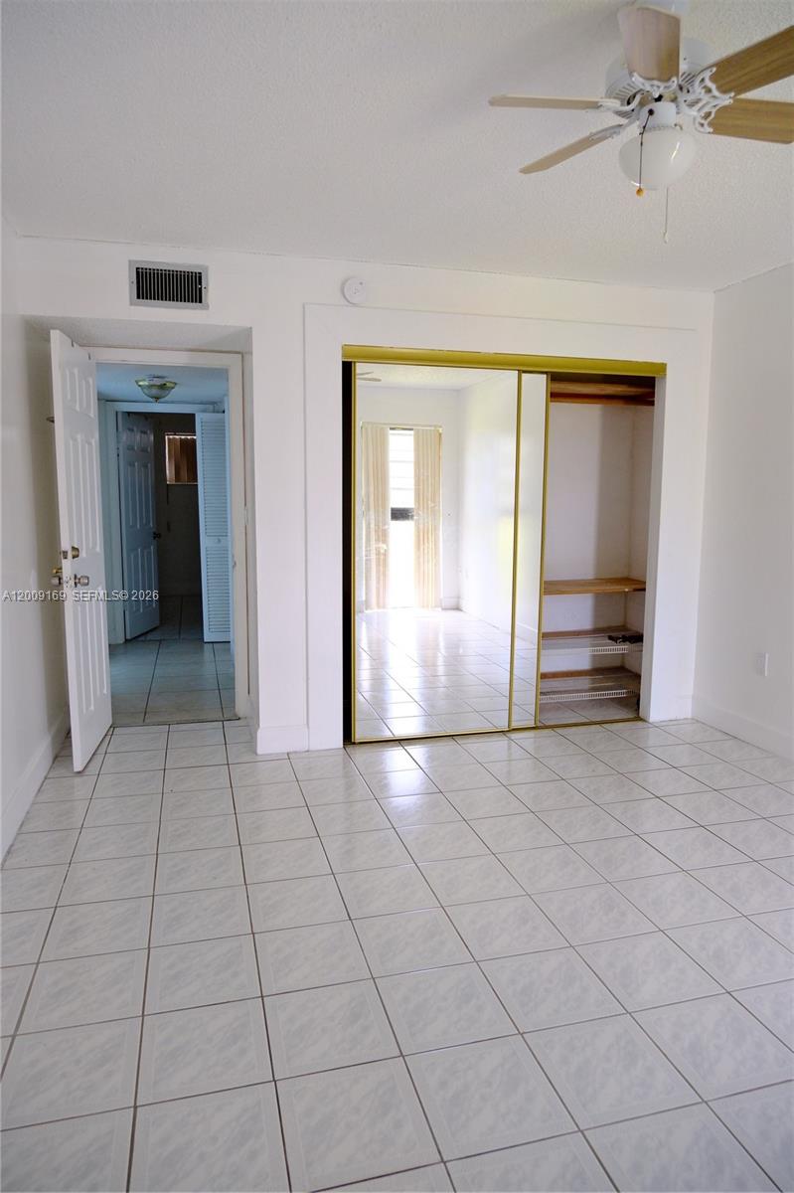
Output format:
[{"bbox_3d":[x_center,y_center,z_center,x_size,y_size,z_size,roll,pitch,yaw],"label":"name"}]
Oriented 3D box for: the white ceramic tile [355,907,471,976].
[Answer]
[{"bbox_3d":[0.042,1.038,2.295,0.300,0.010,0.300,-2,8,-15],"label":"white ceramic tile"}]

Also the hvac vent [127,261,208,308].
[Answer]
[{"bbox_3d":[-1.044,-1.429,3.500,0.351,0.200,0.020,-2,8,-15],"label":"hvac vent"}]

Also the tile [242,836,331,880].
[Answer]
[{"bbox_3d":[-0.407,0.965,2.786,0.298,0.010,0.298,-2,8,-15],"label":"tile"}]

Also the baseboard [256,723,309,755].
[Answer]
[{"bbox_3d":[-0.592,0.743,3.955,0.265,0.137,0.018,-2,8,-15],"label":"baseboard"}]

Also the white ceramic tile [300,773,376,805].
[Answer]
[{"bbox_3d":[-0.276,0.883,3.463,0.300,0.010,0.300,-2,8,-15],"label":"white ceramic tile"}]

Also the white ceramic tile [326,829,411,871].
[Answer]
[{"bbox_3d":[-0.117,0.965,2.893,0.302,0.010,0.302,-2,8,-15],"label":"white ceramic tile"}]

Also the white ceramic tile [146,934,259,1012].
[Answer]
[{"bbox_3d":[-0.543,1.056,2.139,0.300,0.010,0.300,-2,8,-15],"label":"white ceramic tile"}]

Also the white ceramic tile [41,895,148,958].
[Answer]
[{"bbox_3d":[-0.919,1.031,2.363,0.302,0.010,0.302,-2,8,-15],"label":"white ceramic tile"}]

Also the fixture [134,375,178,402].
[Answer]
[{"bbox_3d":[-1.669,-1.431,5.292,0.277,0.170,0.277,-2,8,-15],"label":"fixture"}]

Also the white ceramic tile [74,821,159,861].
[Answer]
[{"bbox_3d":[-1.071,0.946,2.924,0.300,0.010,0.300,-2,8,-15],"label":"white ceramic tile"}]

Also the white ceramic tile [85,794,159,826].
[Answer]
[{"bbox_3d":[-1.159,0.913,3.241,0.302,0.010,0.302,-2,8,-15],"label":"white ceramic tile"}]

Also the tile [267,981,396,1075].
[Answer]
[{"bbox_3d":[-0.171,1.086,1.925,0.300,0.010,0.300,-2,8,-15],"label":"tile"}]

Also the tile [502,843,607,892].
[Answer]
[{"bbox_3d":[0.546,0.978,2.732,0.298,0.010,0.298,-2,8,-15],"label":"tile"}]

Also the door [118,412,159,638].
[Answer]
[{"bbox_3d":[-2.414,-0.661,7.180,0.036,2.030,0.700,1,8,5],"label":"door"}]

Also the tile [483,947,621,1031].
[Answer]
[{"bbox_3d":[0.414,1.068,2.082,0.300,0.010,0.300,-2,8,-15],"label":"tile"}]

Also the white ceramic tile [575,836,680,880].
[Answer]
[{"bbox_3d":[0.845,0.977,2.837,0.302,0.010,0.302,-2,8,-15],"label":"white ceramic tile"}]

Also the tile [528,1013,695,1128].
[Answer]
[{"bbox_3d":[0.494,1.107,1.791,0.300,0.010,0.300,-2,8,-15],"label":"tile"}]

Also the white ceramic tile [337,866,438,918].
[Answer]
[{"bbox_3d":[-0.037,0.996,2.575,0.298,0.010,0.298,-2,8,-15],"label":"white ceramic tile"}]

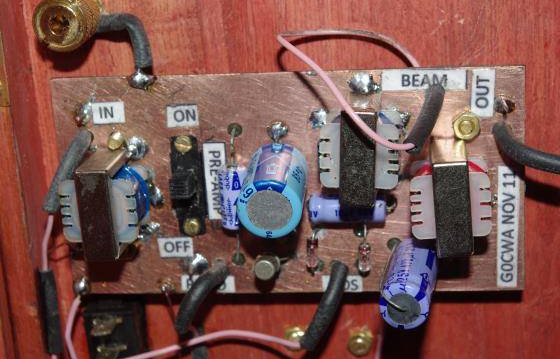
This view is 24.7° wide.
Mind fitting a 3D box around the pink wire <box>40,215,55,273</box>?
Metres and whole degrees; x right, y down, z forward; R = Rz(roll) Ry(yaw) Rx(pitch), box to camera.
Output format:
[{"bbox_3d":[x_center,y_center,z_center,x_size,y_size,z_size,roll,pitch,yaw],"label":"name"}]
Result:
[{"bbox_3d":[-0.055,0.015,0.302,0.003,0.015,0.003,6,19,4],"label":"pink wire"}]

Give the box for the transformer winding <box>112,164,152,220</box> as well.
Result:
[{"bbox_3d":[-0.039,0.005,0.287,0.018,0.015,0.009,-1,15,6],"label":"transformer winding"}]

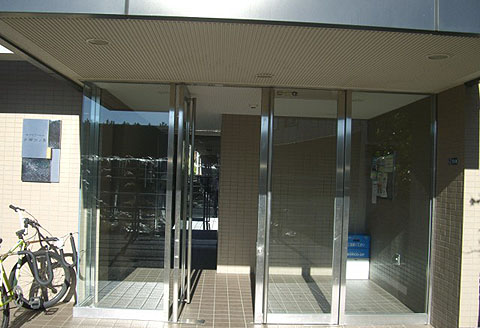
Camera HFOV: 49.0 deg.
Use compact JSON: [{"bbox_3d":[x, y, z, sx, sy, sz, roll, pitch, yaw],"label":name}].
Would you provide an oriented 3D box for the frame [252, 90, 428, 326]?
[{"bbox_3d":[1.003,0.417,5.048,1.670,2.210,0.090,2,0,-2],"label":"frame"}]

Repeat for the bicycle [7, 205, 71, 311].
[{"bbox_3d":[-2.050,0.903,4.850,0.600,1.050,1.400,2,0,3],"label":"bicycle"}]

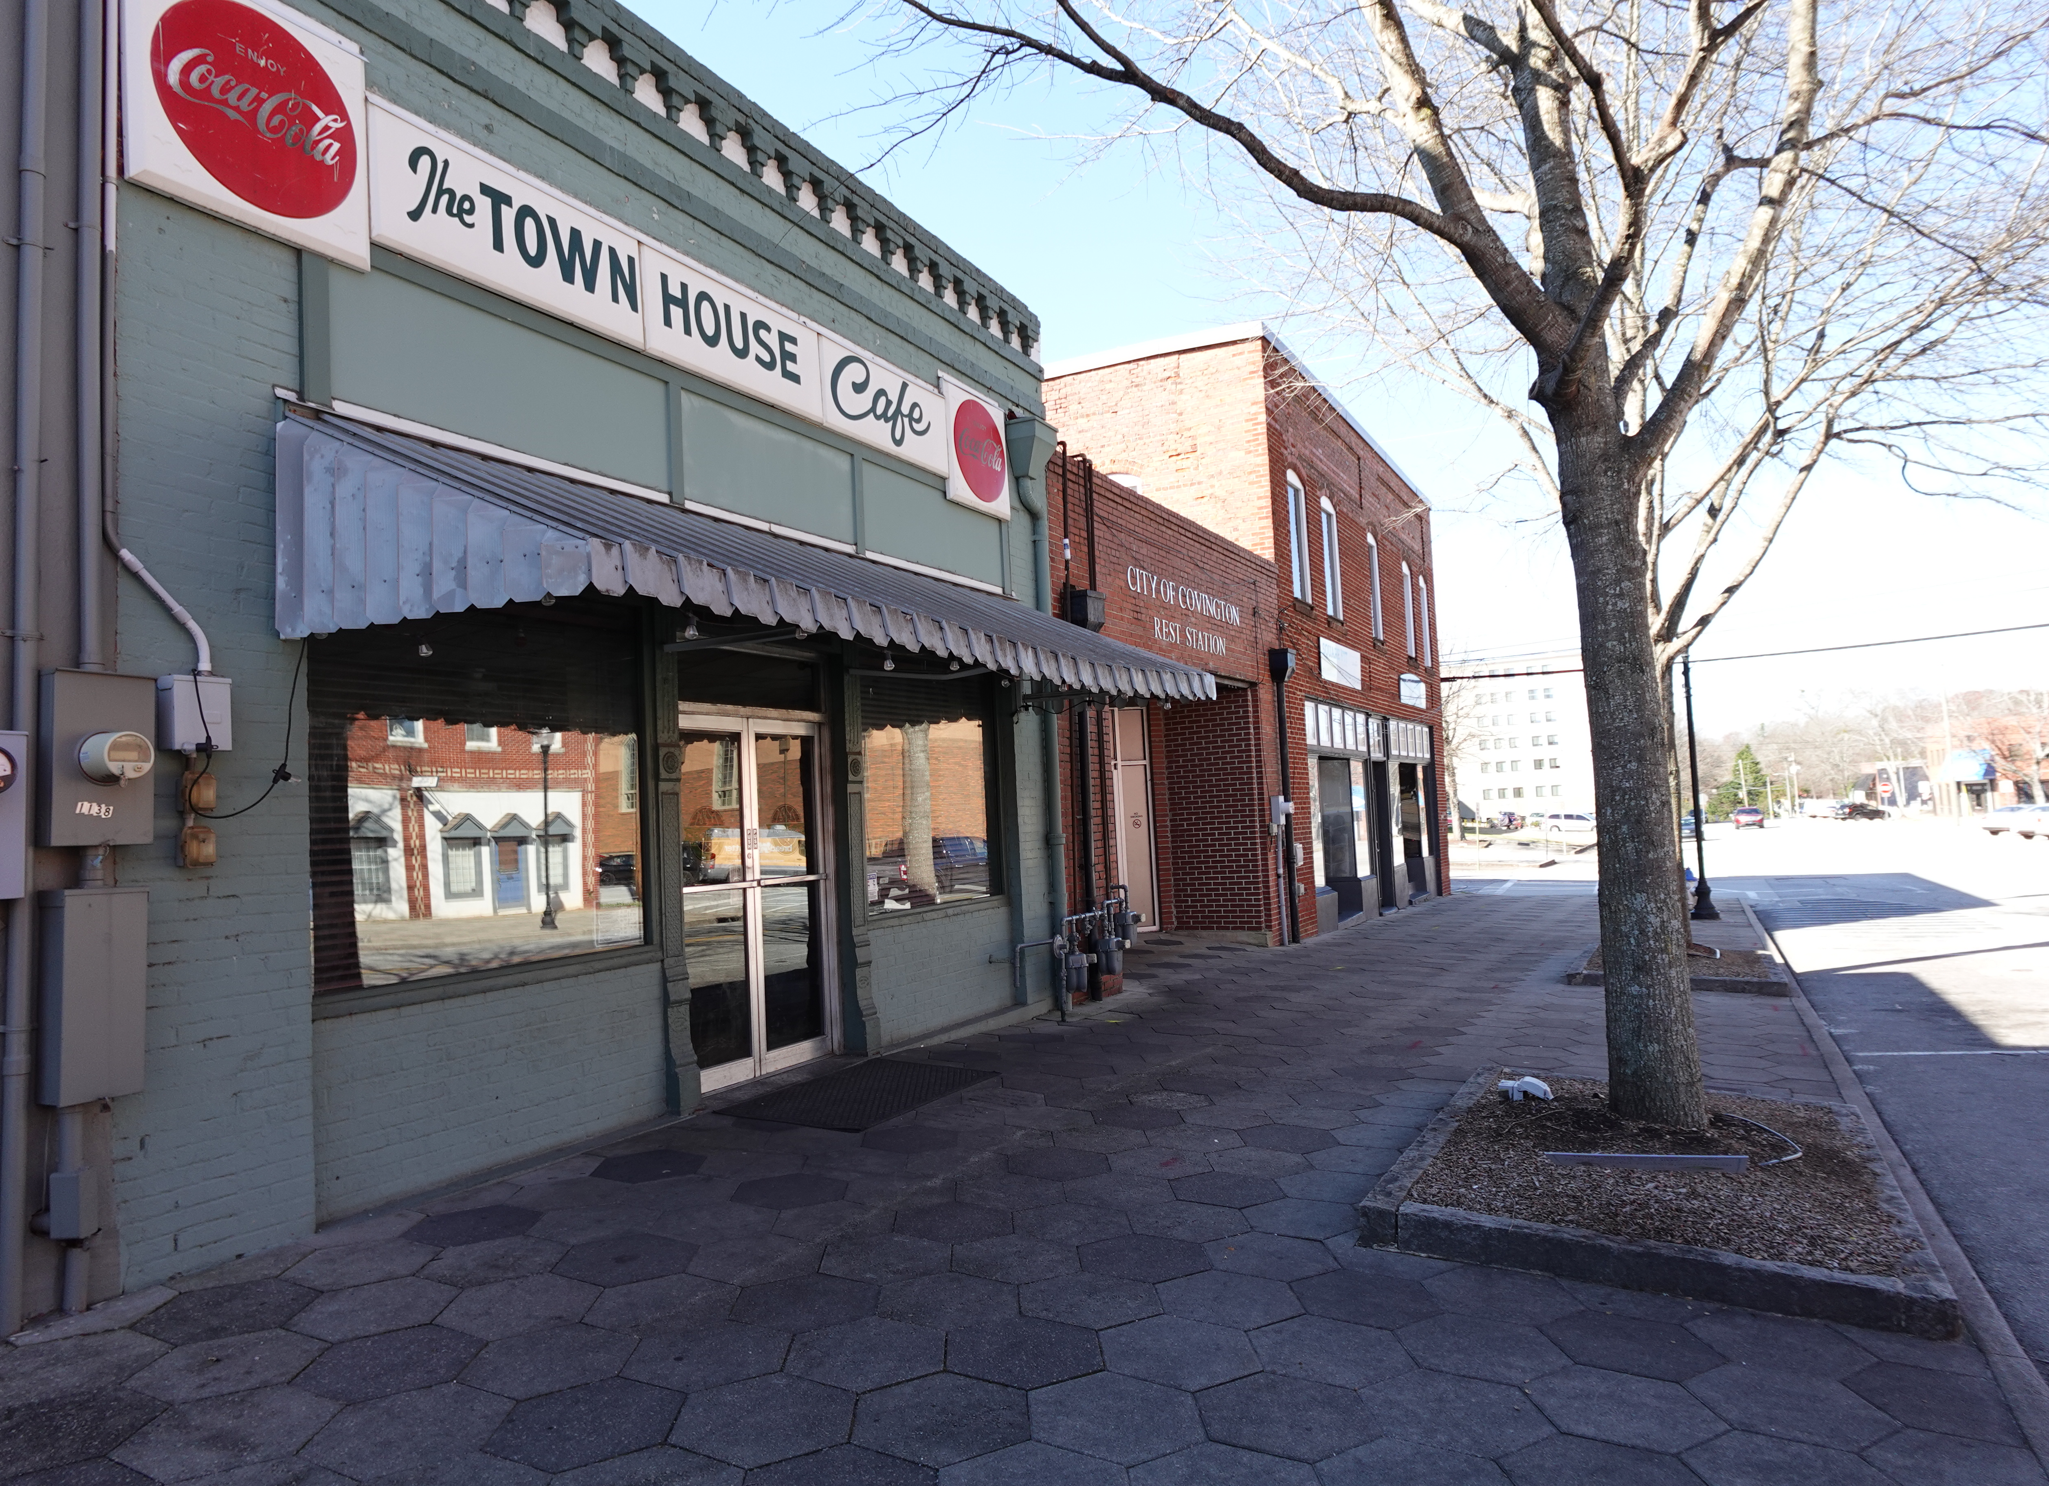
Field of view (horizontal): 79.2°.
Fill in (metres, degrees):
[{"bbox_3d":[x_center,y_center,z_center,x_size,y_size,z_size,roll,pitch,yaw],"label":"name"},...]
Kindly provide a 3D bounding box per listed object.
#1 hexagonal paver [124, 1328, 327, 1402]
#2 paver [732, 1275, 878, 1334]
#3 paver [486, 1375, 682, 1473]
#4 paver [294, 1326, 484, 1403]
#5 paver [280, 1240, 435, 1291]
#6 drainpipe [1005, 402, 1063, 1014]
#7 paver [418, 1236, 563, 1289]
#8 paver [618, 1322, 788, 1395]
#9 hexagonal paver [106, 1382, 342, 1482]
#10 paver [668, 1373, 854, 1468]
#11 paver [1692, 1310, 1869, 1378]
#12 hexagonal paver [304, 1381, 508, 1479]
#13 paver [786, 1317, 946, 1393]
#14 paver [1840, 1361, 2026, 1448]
[{"bbox_3d":[-2.303,1.818,3.586,0.455,0.060,0.525,0,-4,-2],"label":"hexagonal paver"},{"bbox_3d":[-0.697,1.809,3.932,0.440,0.060,0.508,0,-4,-2],"label":"paver"},{"bbox_3d":[-1.139,1.808,3.245,0.455,0.055,0.525,0,-3,-2],"label":"paver"},{"bbox_3d":[-1.839,1.829,3.603,0.457,0.060,0.520,0,-3,-2],"label":"paver"},{"bbox_3d":[-2.277,1.824,4.253,0.440,0.060,0.508,0,-4,-2],"label":"paver"},{"bbox_3d":[0.196,-0.235,10.012,0.250,4.720,0.430,-5,-4,27],"label":"drainpipe"},{"bbox_3d":[-1.894,1.872,4.415,0.455,0.060,0.525,0,-4,-2],"label":"paver"},{"bbox_3d":[-0.923,1.825,3.637,0.455,0.055,0.525,0,-3,-2],"label":"paver"},{"bbox_3d":[-2.060,1.808,3.212,0.457,0.060,0.520,0,-3,-2],"label":"hexagonal paver"},{"bbox_3d":[-0.666,1.760,3.161,0.440,0.060,0.508,0,-4,-2],"label":"paver"},{"bbox_3d":[2.293,1.849,3.774,0.455,0.060,0.525,0,-4,-2],"label":"paver"},{"bbox_3d":[-1.597,1.810,3.226,0.457,0.060,0.520,0,-3,-2],"label":"hexagonal paver"},{"bbox_3d":[-0.462,1.827,3.657,0.455,0.055,0.525,0,-3,-2],"label":"paver"},{"bbox_3d":[2.487,1.836,3.418,0.400,0.060,0.459,-1,-3,28],"label":"paver"}]

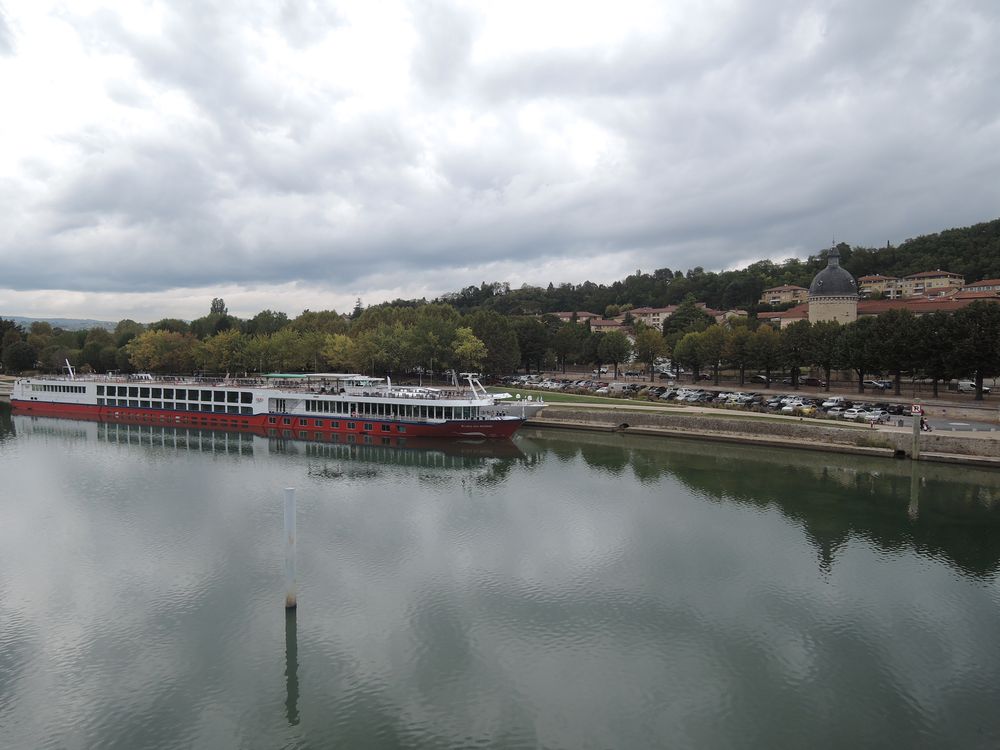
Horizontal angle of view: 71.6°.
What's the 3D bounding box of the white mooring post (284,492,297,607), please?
[{"bbox_3d":[-10.293,8.529,34.145,0.550,5.779,0.550,0,3,0],"label":"white mooring post"}]

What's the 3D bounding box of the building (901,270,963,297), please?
[{"bbox_3d":[186.468,-39.096,299.580,23.000,11.000,14.000,2,3,41],"label":"building"}]

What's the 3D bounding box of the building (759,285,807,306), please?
[{"bbox_3d":[132.872,-36.833,324.702,19.500,10.300,13.000,2,3,37],"label":"building"}]

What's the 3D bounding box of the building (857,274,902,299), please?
[{"bbox_3d":[168.383,-38.876,307.597,16.800,10.300,13.000,2,3,37],"label":"building"}]

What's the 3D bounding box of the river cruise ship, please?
[{"bbox_3d":[-45.800,3.316,120.059,110.000,8.800,11.400,1,3,26],"label":"river cruise ship"}]

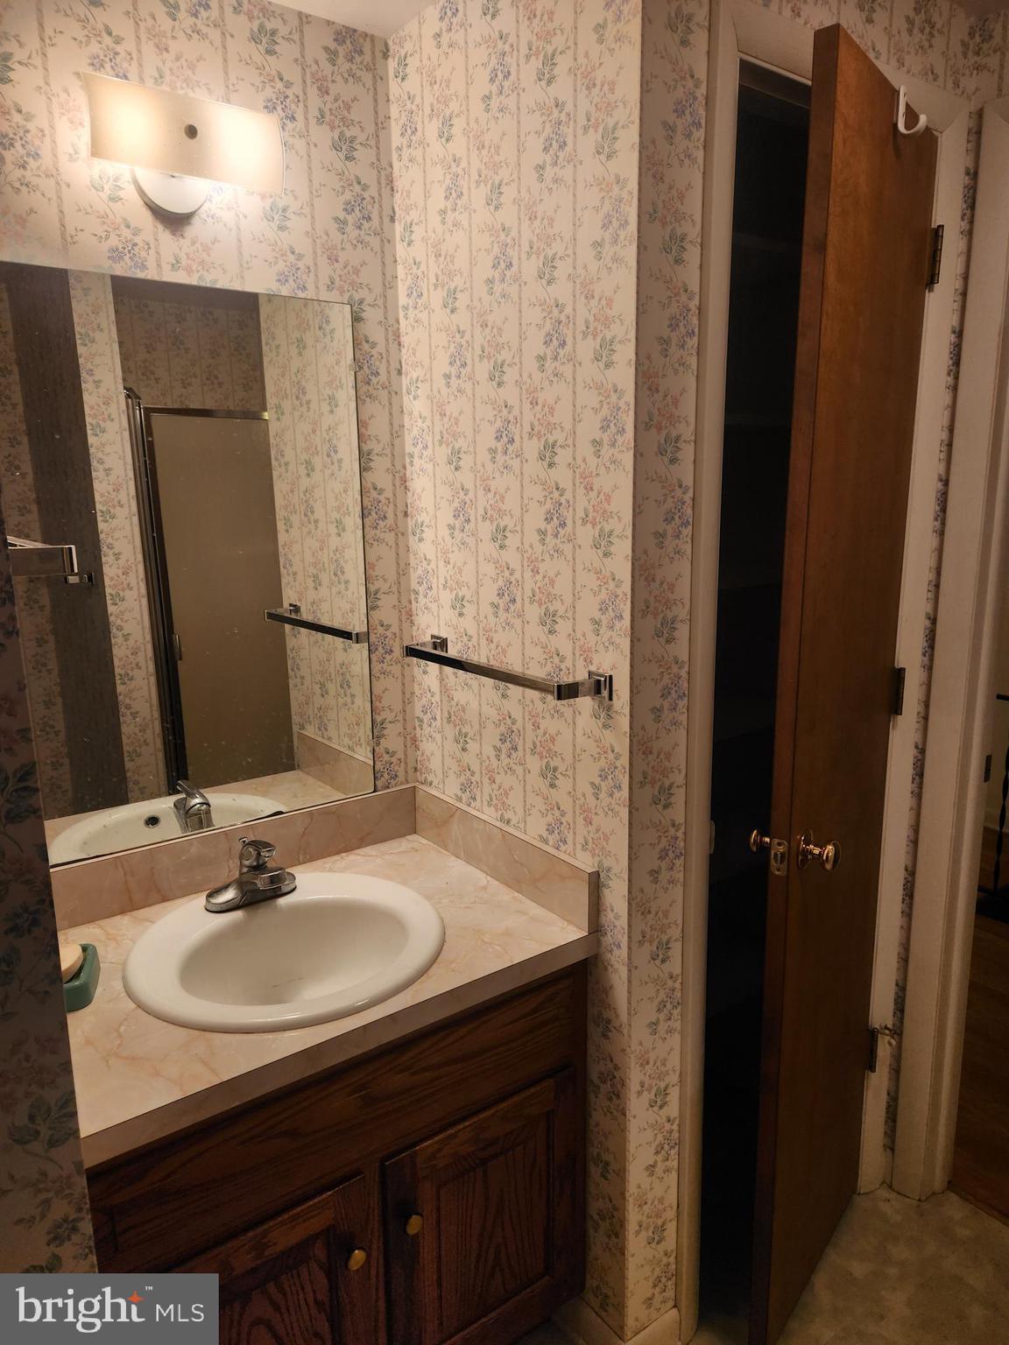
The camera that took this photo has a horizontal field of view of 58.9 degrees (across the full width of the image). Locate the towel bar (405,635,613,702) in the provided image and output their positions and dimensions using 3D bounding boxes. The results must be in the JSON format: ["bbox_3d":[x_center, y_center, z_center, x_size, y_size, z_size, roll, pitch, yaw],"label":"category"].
[{"bbox_3d":[-0.026,-0.008,1.496,0.088,0.043,0.508,-9,14,-35],"label":"towel bar"}]

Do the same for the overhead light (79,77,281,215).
[{"bbox_3d":[-0.484,-0.771,1.345,0.280,0.146,0.117,-9,14,-35],"label":"overhead light"}]

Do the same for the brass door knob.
[{"bbox_3d":[0.489,0.278,1.371,0.055,0.062,0.062,8,15,38],"label":"brass door knob"}]

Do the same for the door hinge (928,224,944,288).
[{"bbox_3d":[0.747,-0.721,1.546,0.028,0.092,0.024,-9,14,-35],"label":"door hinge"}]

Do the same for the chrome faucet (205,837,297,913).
[{"bbox_3d":[-0.408,0.334,1.491,0.155,0.124,0.146,-9,14,-35],"label":"chrome faucet"}]

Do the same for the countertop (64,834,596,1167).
[{"bbox_3d":[-0.324,0.440,1.425,0.768,0.041,0.546,-9,14,-35],"label":"countertop"}]

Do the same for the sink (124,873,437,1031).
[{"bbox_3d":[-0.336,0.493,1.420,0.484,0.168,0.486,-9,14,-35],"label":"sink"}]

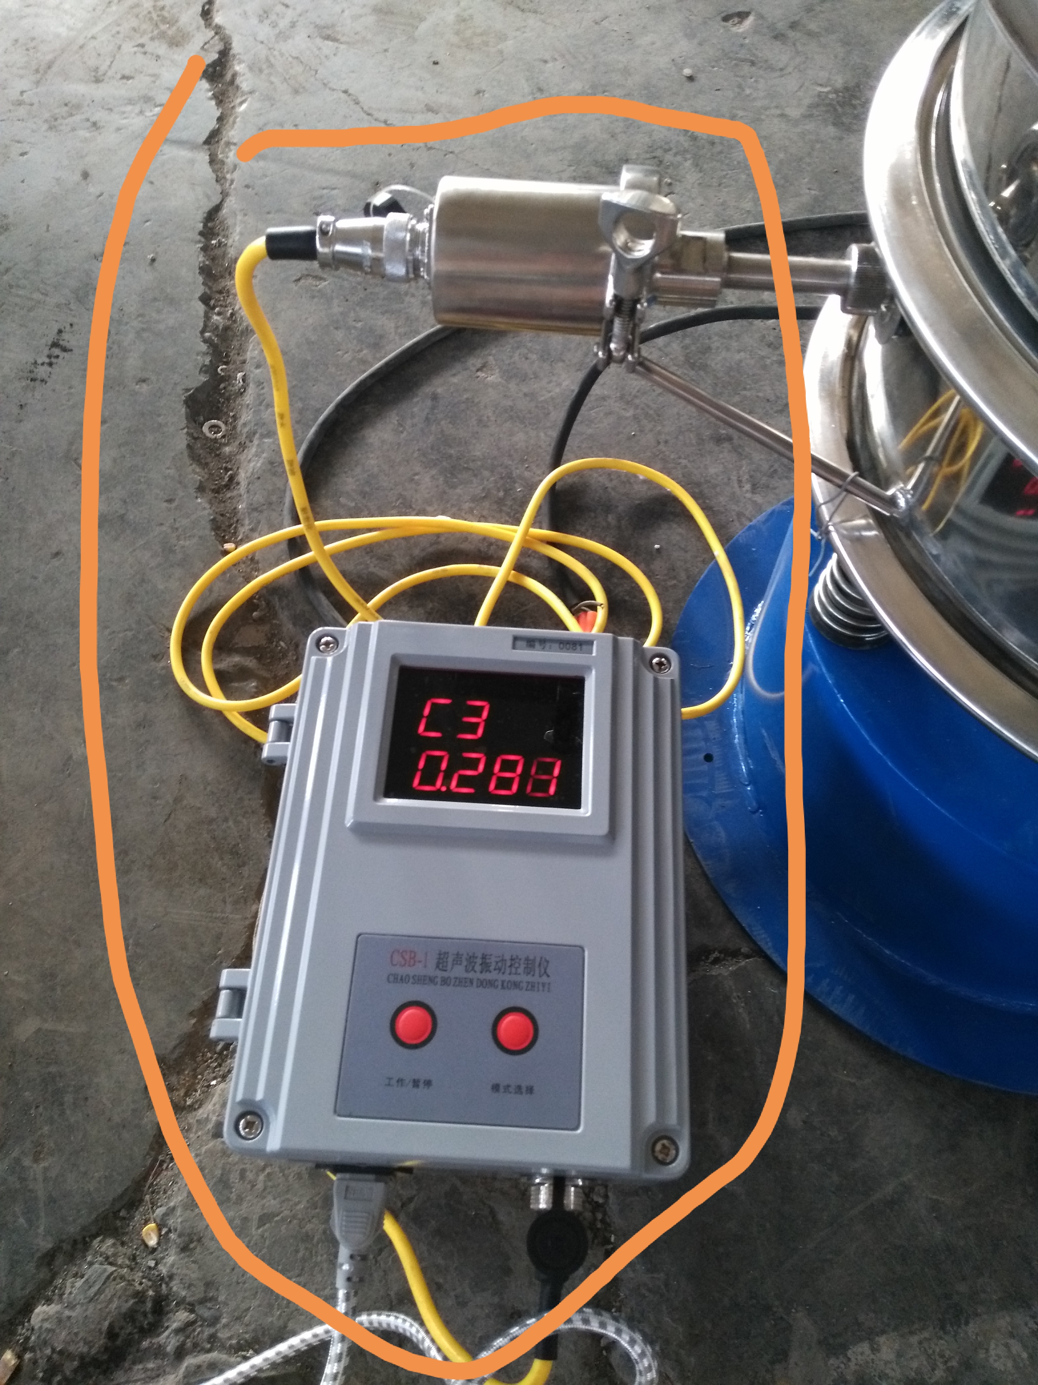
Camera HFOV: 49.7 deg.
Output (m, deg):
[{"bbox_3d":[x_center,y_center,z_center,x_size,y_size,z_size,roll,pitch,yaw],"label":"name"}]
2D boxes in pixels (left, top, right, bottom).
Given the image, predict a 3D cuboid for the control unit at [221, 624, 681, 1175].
[{"bbox_3d":[-0.032,0.112,0.622,0.236,0.100,0.289,3,61,0],"label":"control unit"}]

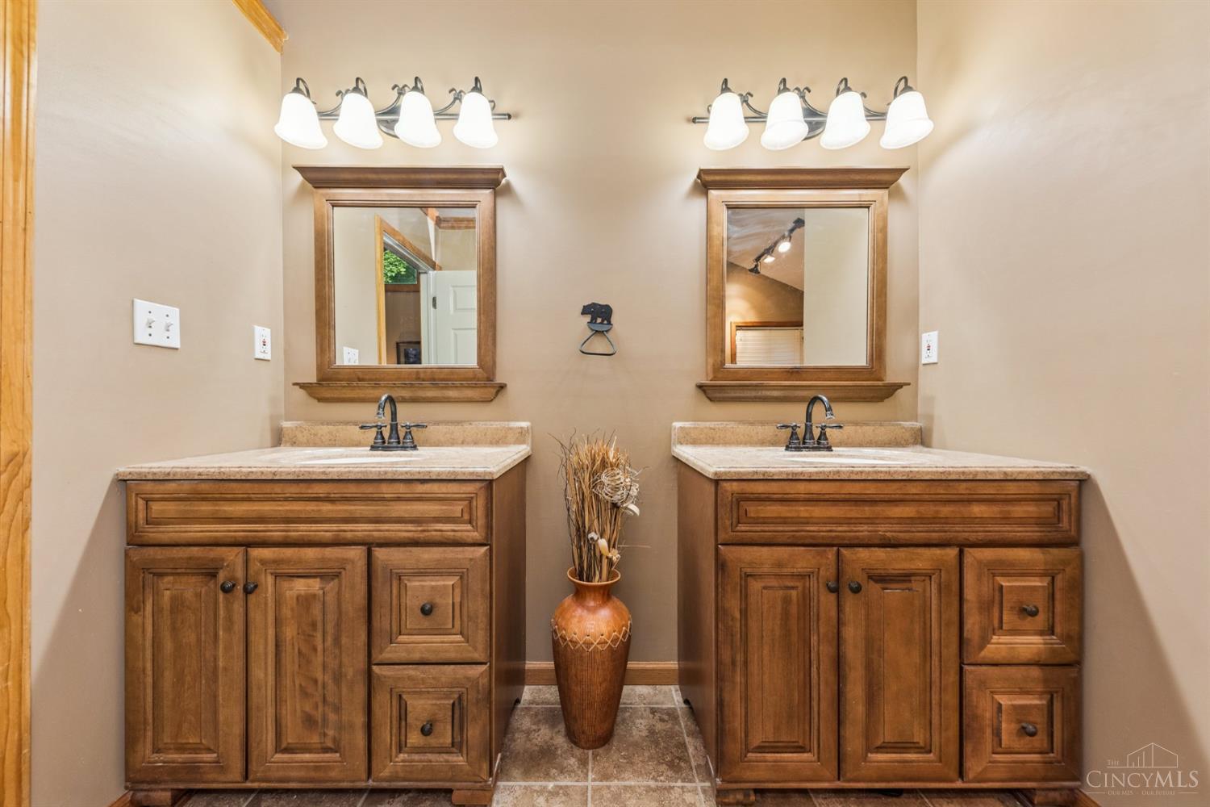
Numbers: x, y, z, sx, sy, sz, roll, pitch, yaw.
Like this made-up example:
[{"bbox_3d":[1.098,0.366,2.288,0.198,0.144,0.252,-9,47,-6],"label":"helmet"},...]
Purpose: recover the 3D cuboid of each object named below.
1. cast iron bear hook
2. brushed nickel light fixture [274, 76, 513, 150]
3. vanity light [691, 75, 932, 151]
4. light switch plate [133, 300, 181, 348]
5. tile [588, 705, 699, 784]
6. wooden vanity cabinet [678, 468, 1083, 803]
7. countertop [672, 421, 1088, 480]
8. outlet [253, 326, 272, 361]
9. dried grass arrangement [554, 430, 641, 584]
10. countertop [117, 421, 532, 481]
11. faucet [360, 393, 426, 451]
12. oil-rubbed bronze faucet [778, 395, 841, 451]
[{"bbox_3d":[-0.027,-0.281,1.535,0.140,0.206,0.035,0,0,0],"label":"cast iron bear hook"},{"bbox_3d":[-0.757,-1.039,1.444,0.810,0.205,0.218,0,0,0],"label":"brushed nickel light fixture"},{"bbox_3d":[0.739,-1.046,1.428,0.830,0.213,0.215,0,0,0],"label":"vanity light"},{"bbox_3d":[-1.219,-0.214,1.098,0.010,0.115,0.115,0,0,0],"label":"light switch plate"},{"bbox_3d":[0.110,1.082,1.288,0.302,0.010,0.296,0,0,0],"label":"tile"},{"bbox_3d":[0.736,0.616,1.262,0.920,0.855,0.515,0,0,0],"label":"wooden vanity cabinet"},{"bbox_3d":[0.733,0.129,1.270,0.937,0.121,0.537,0,0,0],"label":"countertop"},{"bbox_3d":[-1.216,-0.212,1.437,0.008,0.115,0.070,0,0,0],"label":"outlet"},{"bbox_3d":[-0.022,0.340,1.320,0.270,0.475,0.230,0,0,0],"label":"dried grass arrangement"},{"bbox_3d":[-0.753,0.131,1.283,0.945,0.122,0.541,0,0,0],"label":"countertop"},{"bbox_3d":[-0.755,0.066,1.392,0.240,0.200,0.155,0,0,-2],"label":"faucet"},{"bbox_3d":[0.716,0.068,1.365,0.230,0.192,0.145,0,0,0],"label":"oil-rubbed bronze faucet"}]

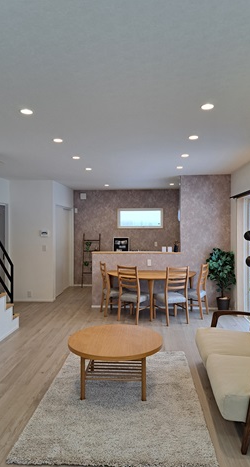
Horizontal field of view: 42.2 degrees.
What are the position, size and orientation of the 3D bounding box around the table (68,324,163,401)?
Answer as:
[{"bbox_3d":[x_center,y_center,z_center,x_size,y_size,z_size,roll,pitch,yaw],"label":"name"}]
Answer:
[{"bbox_3d":[-0.079,1.175,2.968,0.850,0.430,0.850,0,1,5],"label":"table"}]

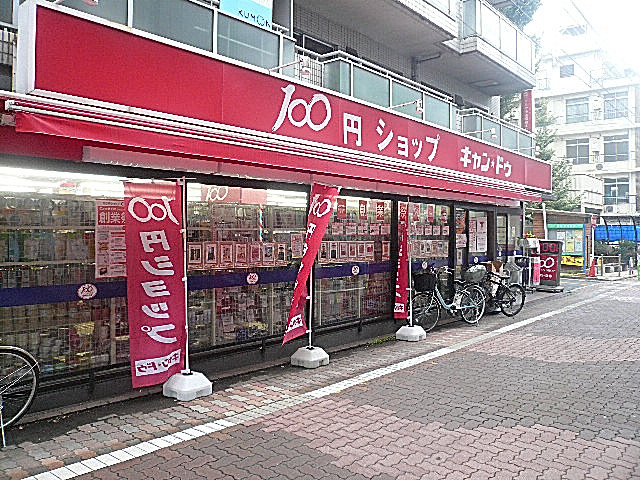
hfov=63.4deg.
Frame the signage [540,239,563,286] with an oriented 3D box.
[{"bbox_3d":[6.010,0.597,13.450,0.500,1.140,0.250,0,1,42],"label":"signage"}]

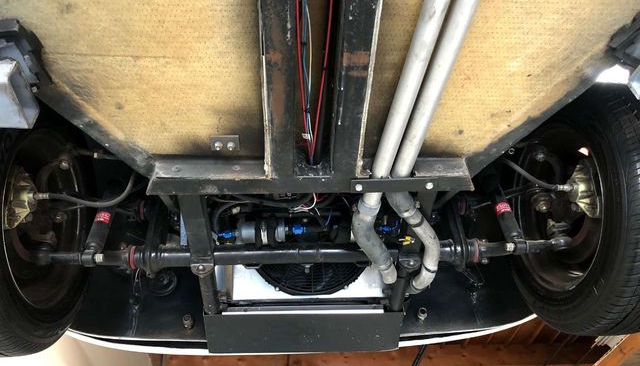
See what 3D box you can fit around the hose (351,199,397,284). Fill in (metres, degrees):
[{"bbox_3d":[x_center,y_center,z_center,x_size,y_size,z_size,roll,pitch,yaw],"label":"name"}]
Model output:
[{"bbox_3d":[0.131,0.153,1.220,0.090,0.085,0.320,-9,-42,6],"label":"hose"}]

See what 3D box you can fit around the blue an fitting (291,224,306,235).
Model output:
[{"bbox_3d":[-0.053,0.115,1.270,0.036,0.025,0.025,-1,-42,-3],"label":"blue an fitting"}]

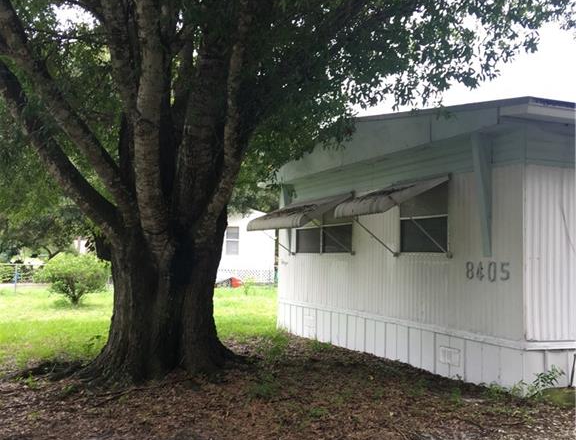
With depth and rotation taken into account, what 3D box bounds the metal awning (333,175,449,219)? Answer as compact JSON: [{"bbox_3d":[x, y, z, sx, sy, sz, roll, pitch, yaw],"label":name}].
[{"bbox_3d":[1.302,-0.288,8.204,0.920,0.500,1.260,2,-3,-22],"label":"metal awning"}]

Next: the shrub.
[{"bbox_3d":[-5.800,1.580,17.300,2.050,1.400,1.950,1,-3,0],"label":"shrub"}]

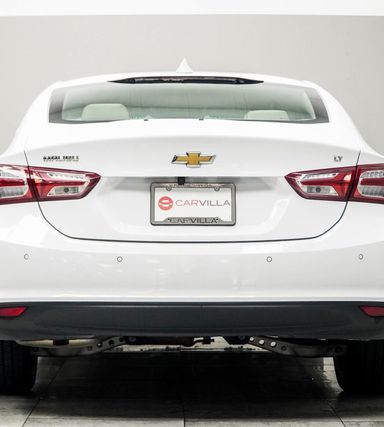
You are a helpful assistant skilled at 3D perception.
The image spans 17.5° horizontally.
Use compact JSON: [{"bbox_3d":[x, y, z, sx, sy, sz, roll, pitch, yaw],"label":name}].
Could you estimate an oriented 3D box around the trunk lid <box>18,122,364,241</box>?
[{"bbox_3d":[0.001,-0.122,4.718,1.270,0.450,0.500,0,1,-1],"label":"trunk lid"}]

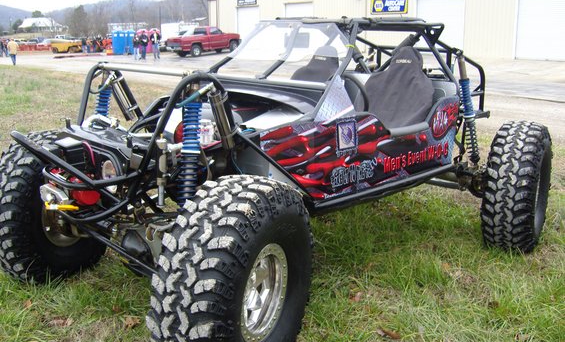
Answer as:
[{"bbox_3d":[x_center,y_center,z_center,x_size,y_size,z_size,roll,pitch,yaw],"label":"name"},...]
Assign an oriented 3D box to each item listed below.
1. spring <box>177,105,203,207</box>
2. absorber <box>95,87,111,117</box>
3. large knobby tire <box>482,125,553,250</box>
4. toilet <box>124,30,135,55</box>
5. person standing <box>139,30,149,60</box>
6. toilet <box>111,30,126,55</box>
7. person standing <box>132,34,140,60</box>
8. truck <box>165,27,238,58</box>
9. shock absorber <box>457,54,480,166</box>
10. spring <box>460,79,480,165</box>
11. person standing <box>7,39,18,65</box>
[{"bbox_3d":[-0.434,-0.066,2.603,0.090,0.503,0.090,4,7,-1],"label":"spring"},{"bbox_3d":[-1.086,-0.229,3.379,0.110,0.750,0.110,-3,9,-42],"label":"absorber"},{"bbox_3d":[1.813,0.127,4.271,0.330,0.980,0.990,11,17,36],"label":"large knobby tire"},{"bbox_3d":[-13.152,-10.996,47.500,1.120,2.250,1.100,10,17,35],"label":"toilet"},{"bbox_3d":[-8.488,-7.654,33.787,0.560,1.740,0.380,-3,14,-10],"label":"person standing"},{"bbox_3d":[-14.889,-11.649,50.220,1.150,2.280,1.150,-5,15,-16],"label":"toilet"},{"bbox_3d":[-8.947,-7.565,33.806,0.500,1.580,0.360,-3,14,-10],"label":"person standing"},{"bbox_3d":[-5.350,-8.886,38.070,5.250,1.880,2.000,-15,19,-42],"label":"truck"},{"bbox_3d":[1.413,-0.453,4.199,0.086,0.893,0.086,-24,18,-34],"label":"shock absorber"},{"bbox_3d":[1.435,-0.366,4.224,0.086,0.688,0.086,-24,18,-34],"label":"spring"},{"bbox_3d":[-17.288,-7.604,35.388,0.600,1.730,0.420,-5,15,-19],"label":"person standing"}]

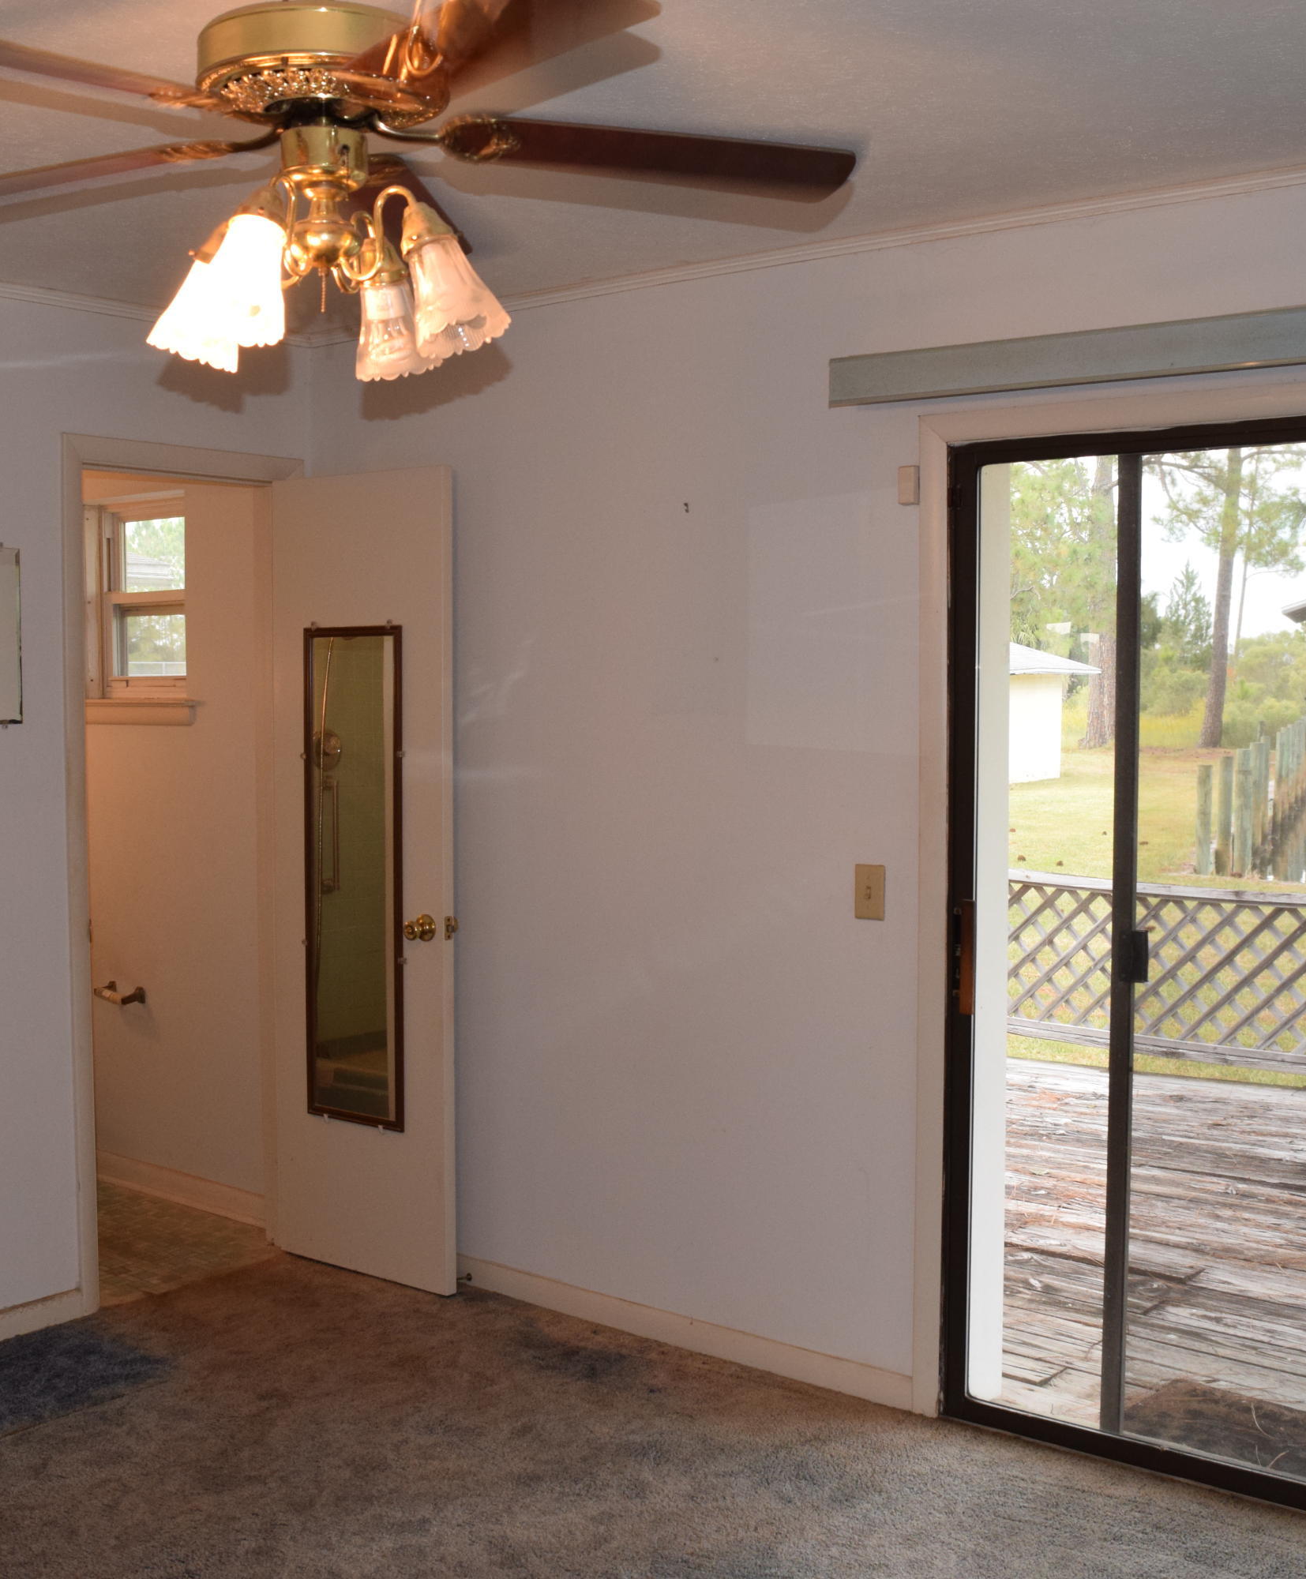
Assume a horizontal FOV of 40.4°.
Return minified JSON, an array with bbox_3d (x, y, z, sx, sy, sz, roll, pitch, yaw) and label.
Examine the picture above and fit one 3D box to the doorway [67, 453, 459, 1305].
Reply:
[{"bbox_3d":[-0.922,0.217,4.317,0.640,2.101,0.725,3,5,38],"label":"doorway"}]

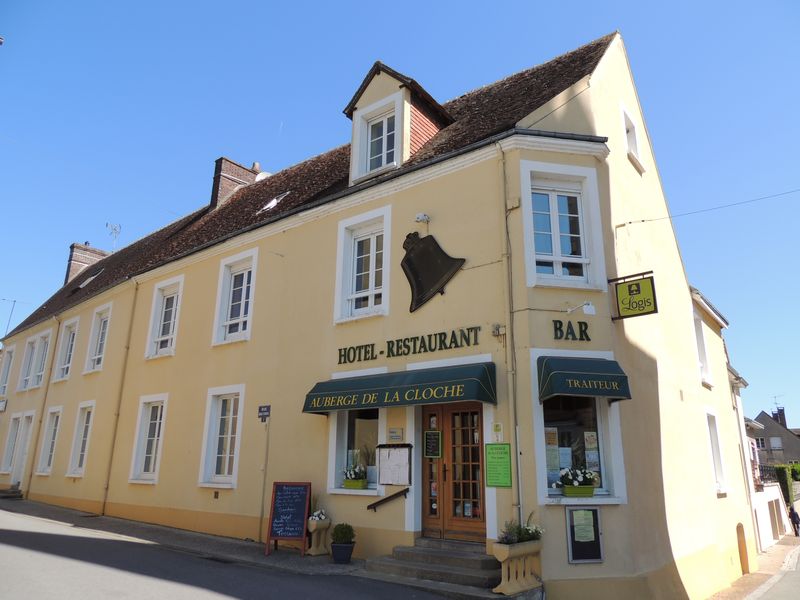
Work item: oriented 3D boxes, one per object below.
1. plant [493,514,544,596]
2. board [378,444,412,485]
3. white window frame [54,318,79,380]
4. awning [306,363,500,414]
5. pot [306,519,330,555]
[{"bbox_3d":[1.518,3.265,7.136,0.740,0.820,0.300,15,-21,-41],"label":"plant"},{"bbox_3d":[-0.068,2.710,9.108,0.658,0.635,0.100,-11,-20,36],"label":"board"},{"bbox_3d":[-11.574,1.749,19.364,1.380,2.200,0.200,-12,-20,38],"label":"white window frame"},{"bbox_3d":[-0.139,1.506,9.236,3.620,0.650,0.580,-12,-20,38],"label":"awning"},{"bbox_3d":[-1.398,4.103,9.623,0.320,0.550,0.300,13,-20,-37],"label":"pot"}]

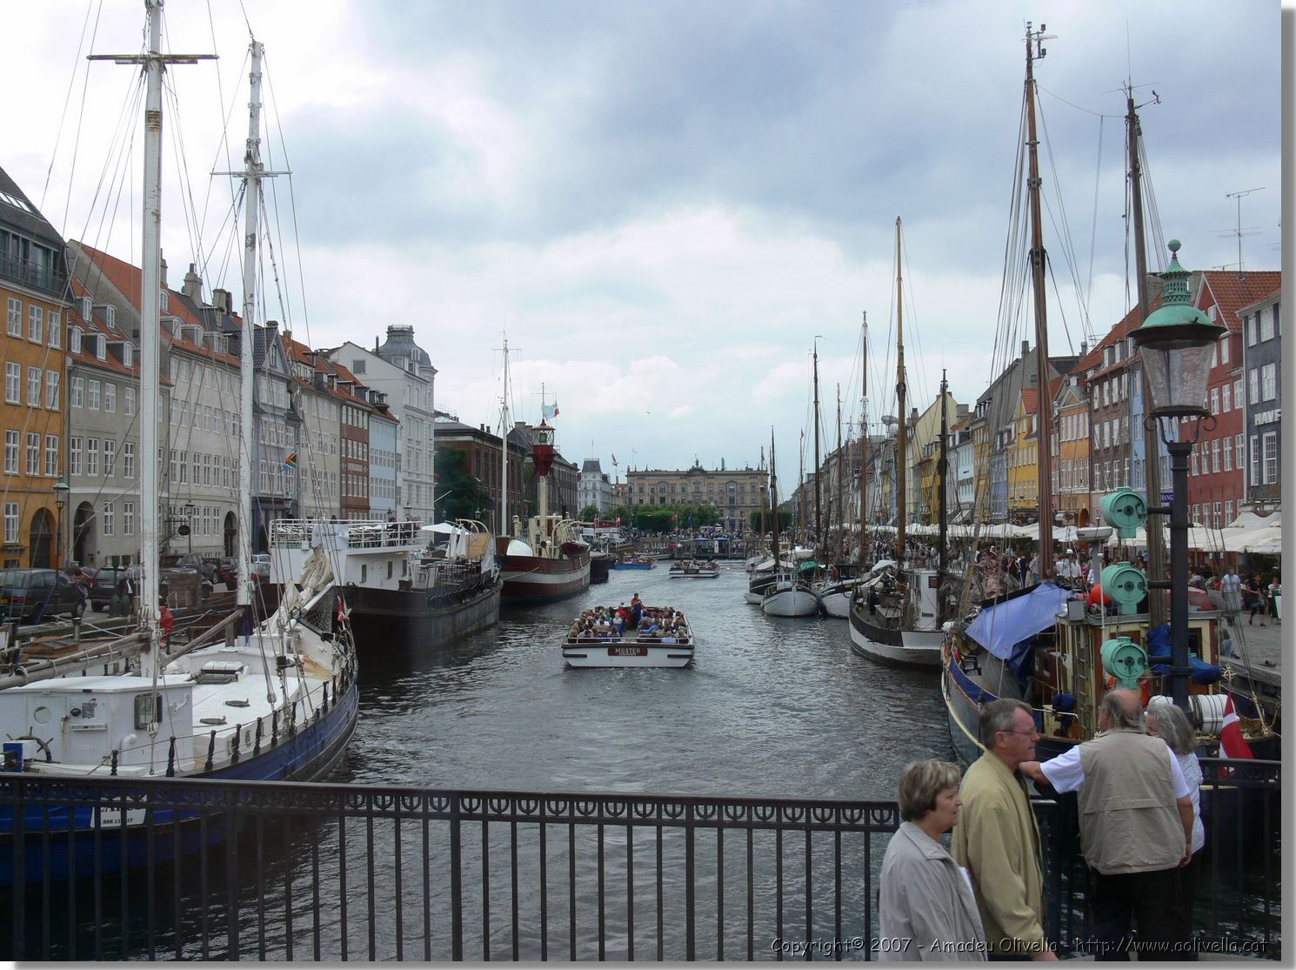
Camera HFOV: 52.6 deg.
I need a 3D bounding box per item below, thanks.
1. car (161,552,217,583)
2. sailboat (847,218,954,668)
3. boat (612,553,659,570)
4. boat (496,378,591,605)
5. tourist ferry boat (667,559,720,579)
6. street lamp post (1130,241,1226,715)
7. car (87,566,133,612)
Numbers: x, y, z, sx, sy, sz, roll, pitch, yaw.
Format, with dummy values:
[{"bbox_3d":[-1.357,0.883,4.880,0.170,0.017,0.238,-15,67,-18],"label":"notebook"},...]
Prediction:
[{"bbox_3d":[-24.600,4.601,70.382,1.750,1.520,4.300,0,-2,4],"label":"car"},{"bbox_3d":[10.228,-2.193,52.277,4.800,17.300,16.000,0,-2,-4],"label":"sailboat"},{"bbox_3d":[-1.541,9.541,165.533,4.500,1.900,14.500,0,-2,5],"label":"boat"},{"bbox_3d":[-8.500,-0.177,96.565,6.500,16.300,33.000,0,-2,4],"label":"boat"},{"bbox_3d":[5.043,8.514,136.653,4.500,1.900,14.500,0,-2,7],"label":"tourist ferry boat"},{"bbox_3d":[3.150,0.587,7.784,0.570,4.070,0.570,0,-2,0],"label":"street lamp post"},{"bbox_3d":[-19.100,3.889,49.393,1.800,1.640,4.500,0,-2,4],"label":"car"}]

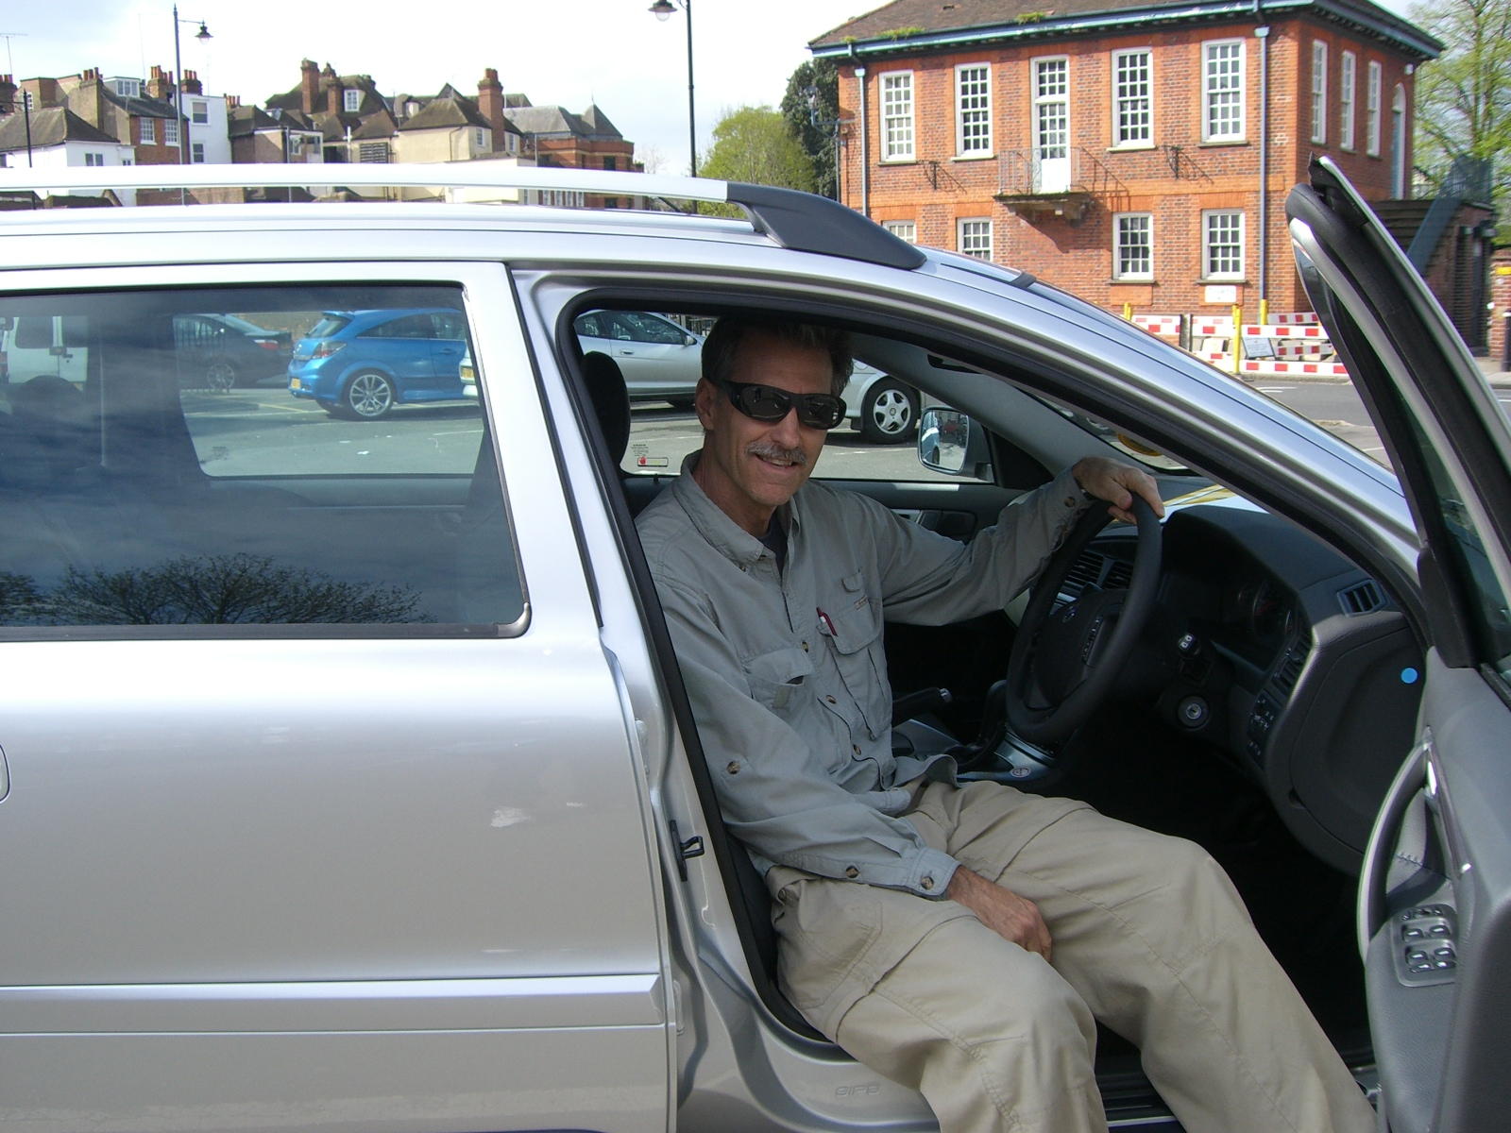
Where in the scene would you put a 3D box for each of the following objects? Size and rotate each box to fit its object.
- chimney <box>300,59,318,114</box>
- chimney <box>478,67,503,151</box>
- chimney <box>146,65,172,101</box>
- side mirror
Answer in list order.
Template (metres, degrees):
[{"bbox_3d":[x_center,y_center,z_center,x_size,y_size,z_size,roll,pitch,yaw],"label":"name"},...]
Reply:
[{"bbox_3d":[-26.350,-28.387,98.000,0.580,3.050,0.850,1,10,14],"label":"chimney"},{"bbox_3d":[-14.060,-24.269,88.000,0.780,4.200,1.050,3,10,22],"label":"chimney"},{"bbox_3d":[-34.143,-27.687,95.000,0.850,1.820,1.000,3,11,26],"label":"chimney"},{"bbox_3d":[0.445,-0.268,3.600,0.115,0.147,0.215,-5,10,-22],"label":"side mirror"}]

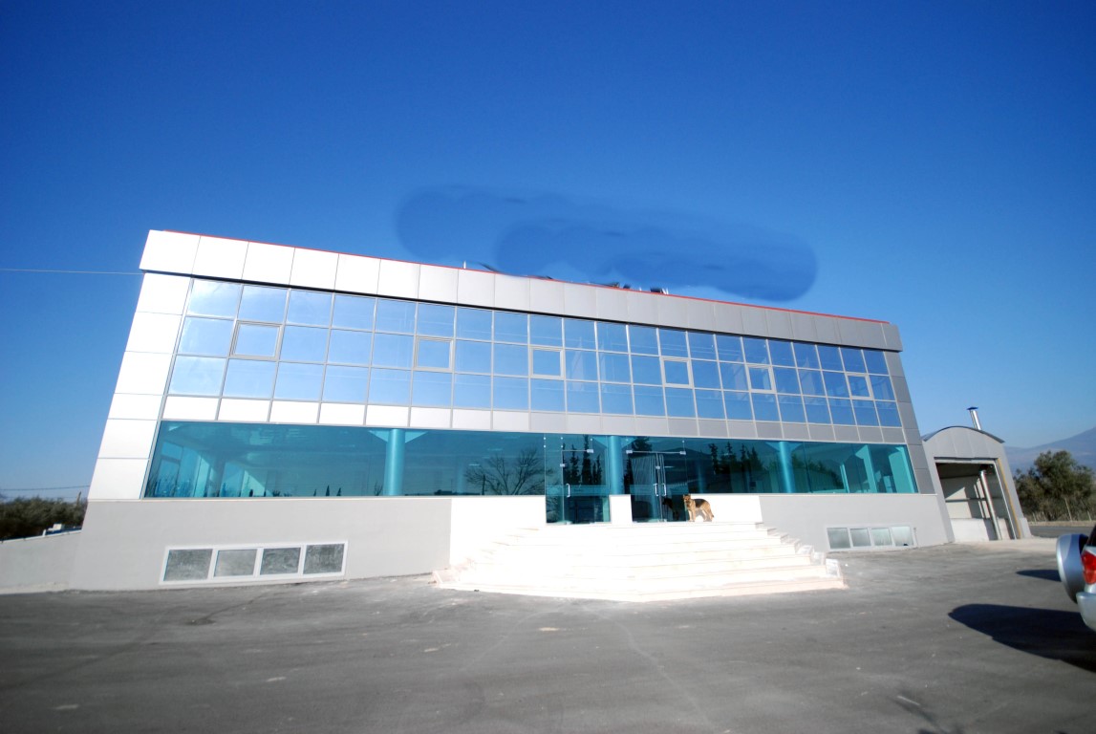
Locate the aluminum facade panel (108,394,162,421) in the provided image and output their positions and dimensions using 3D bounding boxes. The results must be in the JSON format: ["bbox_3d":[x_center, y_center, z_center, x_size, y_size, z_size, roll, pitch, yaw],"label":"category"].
[{"bbox_3d":[-10.234,0.993,11.377,1.018,0.639,0.080,4,-18,-16],"label":"aluminum facade panel"}]

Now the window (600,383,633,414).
[{"bbox_3d":[2.405,1.138,15.968,1.212,1.121,0.080,4,-18,-16],"label":"window"}]

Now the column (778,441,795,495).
[{"bbox_3d":[8.738,4.077,16.600,0.500,2.666,0.500,4,-18,-16],"label":"column"}]

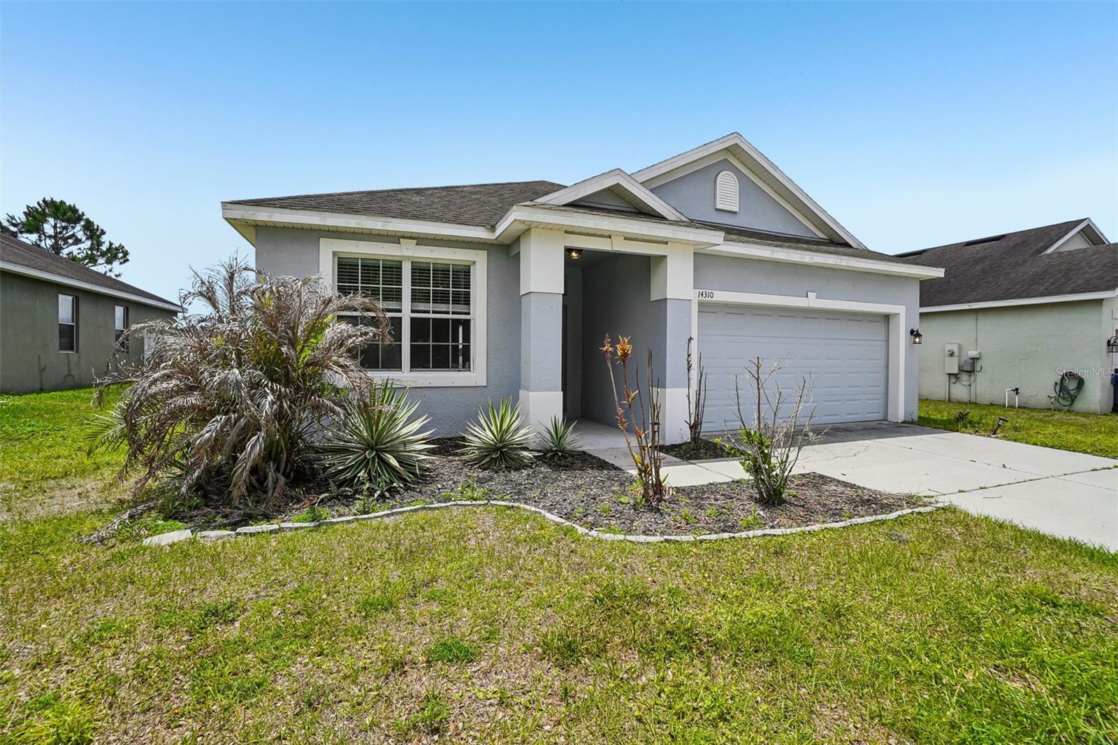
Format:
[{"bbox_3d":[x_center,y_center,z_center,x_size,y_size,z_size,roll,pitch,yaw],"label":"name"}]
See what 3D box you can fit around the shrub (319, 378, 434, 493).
[{"bbox_3d":[-1.867,0.568,4.750,1.130,1.040,1.120,0,1,0],"label":"shrub"}]

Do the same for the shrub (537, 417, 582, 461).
[{"bbox_3d":[0.011,0.786,5.720,0.550,0.520,0.550,0,1,0],"label":"shrub"}]

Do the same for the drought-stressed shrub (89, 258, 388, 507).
[{"bbox_3d":[-3.085,-0.031,4.500,2.550,2.280,2.400,0,1,0],"label":"drought-stressed shrub"}]

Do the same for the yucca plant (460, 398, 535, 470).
[{"bbox_3d":[-0.703,0.666,5.350,0.860,0.790,0.840,0,1,0],"label":"yucca plant"}]

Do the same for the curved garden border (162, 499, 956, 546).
[{"bbox_3d":[0.310,1.092,3.590,6.150,0.120,1.000,0,1,-2],"label":"curved garden border"}]

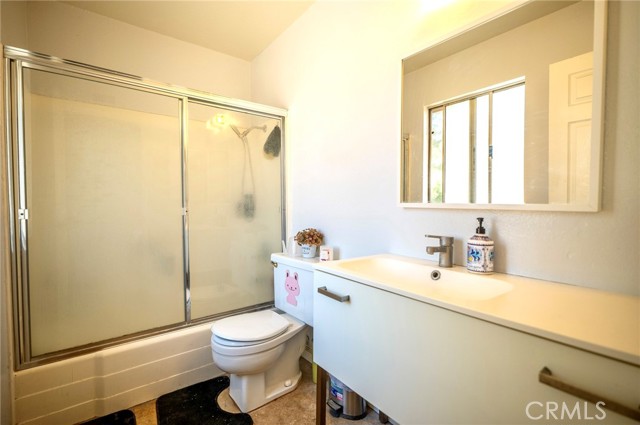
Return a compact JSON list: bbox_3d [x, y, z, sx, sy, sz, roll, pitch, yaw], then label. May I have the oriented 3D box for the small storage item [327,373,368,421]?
[{"bbox_3d":[0.142,0.943,1.538,0.231,0.281,0.203,-2,2,-37],"label":"small storage item"}]

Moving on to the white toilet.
[{"bbox_3d":[-0.296,0.691,1.733,0.655,0.778,0.502,-2,2,-37],"label":"white toilet"}]

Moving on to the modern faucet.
[{"bbox_3d":[0.464,0.151,1.107,0.155,0.135,0.050,-2,2,-37],"label":"modern faucet"}]

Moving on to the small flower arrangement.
[{"bbox_3d":[-0.073,0.167,1.828,0.167,0.124,0.177,0,2,0],"label":"small flower arrangement"}]

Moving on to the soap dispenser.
[{"bbox_3d":[0.593,0.120,1.040,0.086,0.199,0.084,-2,2,-43],"label":"soap dispenser"}]

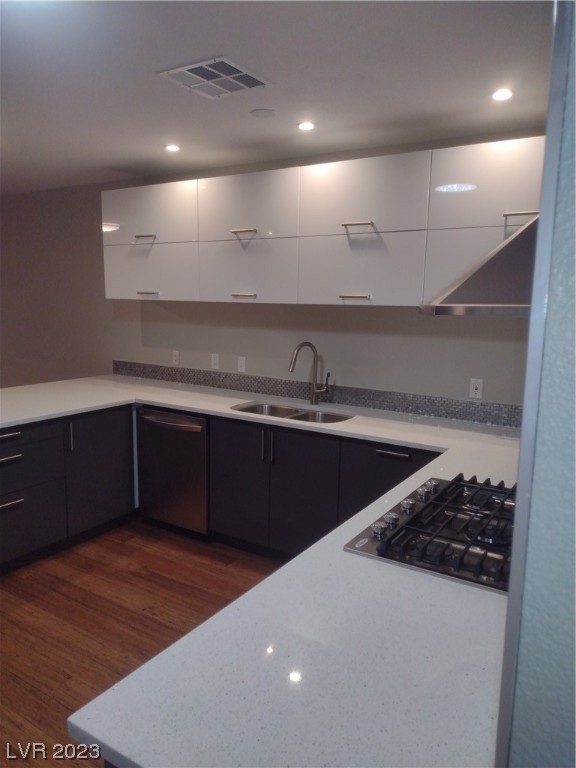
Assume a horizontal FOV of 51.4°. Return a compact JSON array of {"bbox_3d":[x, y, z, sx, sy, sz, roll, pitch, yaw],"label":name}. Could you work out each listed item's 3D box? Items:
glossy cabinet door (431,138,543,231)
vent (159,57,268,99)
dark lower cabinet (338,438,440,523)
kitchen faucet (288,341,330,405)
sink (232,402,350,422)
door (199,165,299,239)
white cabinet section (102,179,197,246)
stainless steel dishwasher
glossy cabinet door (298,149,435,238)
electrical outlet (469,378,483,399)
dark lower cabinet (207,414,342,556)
[{"bbox_3d":[1.114,-0.936,2.811,0.930,0.391,0.030,7,12,33],"label":"glossy cabinet door"},{"bbox_3d":[-0.264,-1.119,2.202,0.315,0.025,0.335,7,12,33],"label":"vent"},{"bbox_3d":[0.705,0.704,3.429,0.620,0.870,0.610,7,12,33],"label":"dark lower cabinet"},{"bbox_3d":[0.124,-0.052,3.797,0.250,0.410,0.120,-8,13,-38],"label":"kitchen faucet"},{"bbox_3d":[0.020,0.284,3.704,0.790,0.200,0.390,7,12,33],"label":"sink"},{"bbox_3d":[-0.255,-1.094,3.698,0.779,0.391,0.030,7,12,33],"label":"door"},{"bbox_3d":[-0.969,-1.176,4.161,0.930,0.391,0.030,7,12,33],"label":"white cabinet section"},{"bbox_3d":[-0.618,0.530,4.265,0.600,0.810,0.600,7,12,33],"label":"stainless steel dishwasher"},{"bbox_3d":[0.398,-1.019,3.275,0.785,0.391,0.030,7,12,33],"label":"glossy cabinet door"},{"bbox_3d":[1.080,0.028,3.430,0.070,0.114,0.010,7,12,33],"label":"electrical outlet"},{"bbox_3d":[0.054,0.629,3.851,0.930,0.870,0.610,7,12,33],"label":"dark lower cabinet"}]

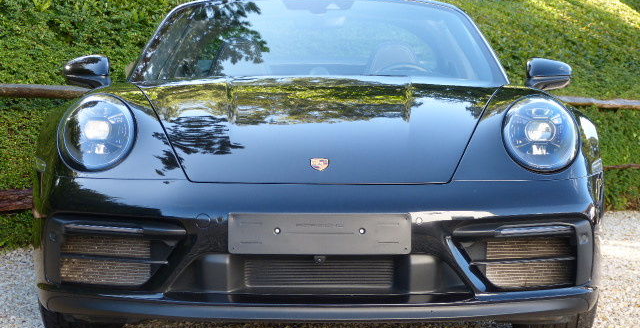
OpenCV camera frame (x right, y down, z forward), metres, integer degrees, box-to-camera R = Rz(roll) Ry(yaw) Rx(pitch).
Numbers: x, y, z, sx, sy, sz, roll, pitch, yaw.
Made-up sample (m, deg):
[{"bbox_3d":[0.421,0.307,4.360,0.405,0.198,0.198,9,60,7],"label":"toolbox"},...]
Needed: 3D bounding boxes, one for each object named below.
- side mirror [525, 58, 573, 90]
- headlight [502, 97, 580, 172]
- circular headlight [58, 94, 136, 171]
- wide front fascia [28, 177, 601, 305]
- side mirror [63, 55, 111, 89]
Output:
[{"bbox_3d":[0.887,-0.346,6.500,0.185,0.135,0.130,0,0,0],"label":"side mirror"},{"bbox_3d":[0.685,-0.092,5.230,0.240,0.237,0.200,0,0,0],"label":"headlight"},{"bbox_3d":[-0.692,-0.098,5.230,0.240,0.237,0.200,0,0,0],"label":"circular headlight"},{"bbox_3d":[-0.005,0.220,5.080,1.800,0.365,0.560,0,0,0],"label":"wide front fascia"},{"bbox_3d":[-0.898,-0.353,6.500,0.185,0.135,0.130,0,0,0],"label":"side mirror"}]

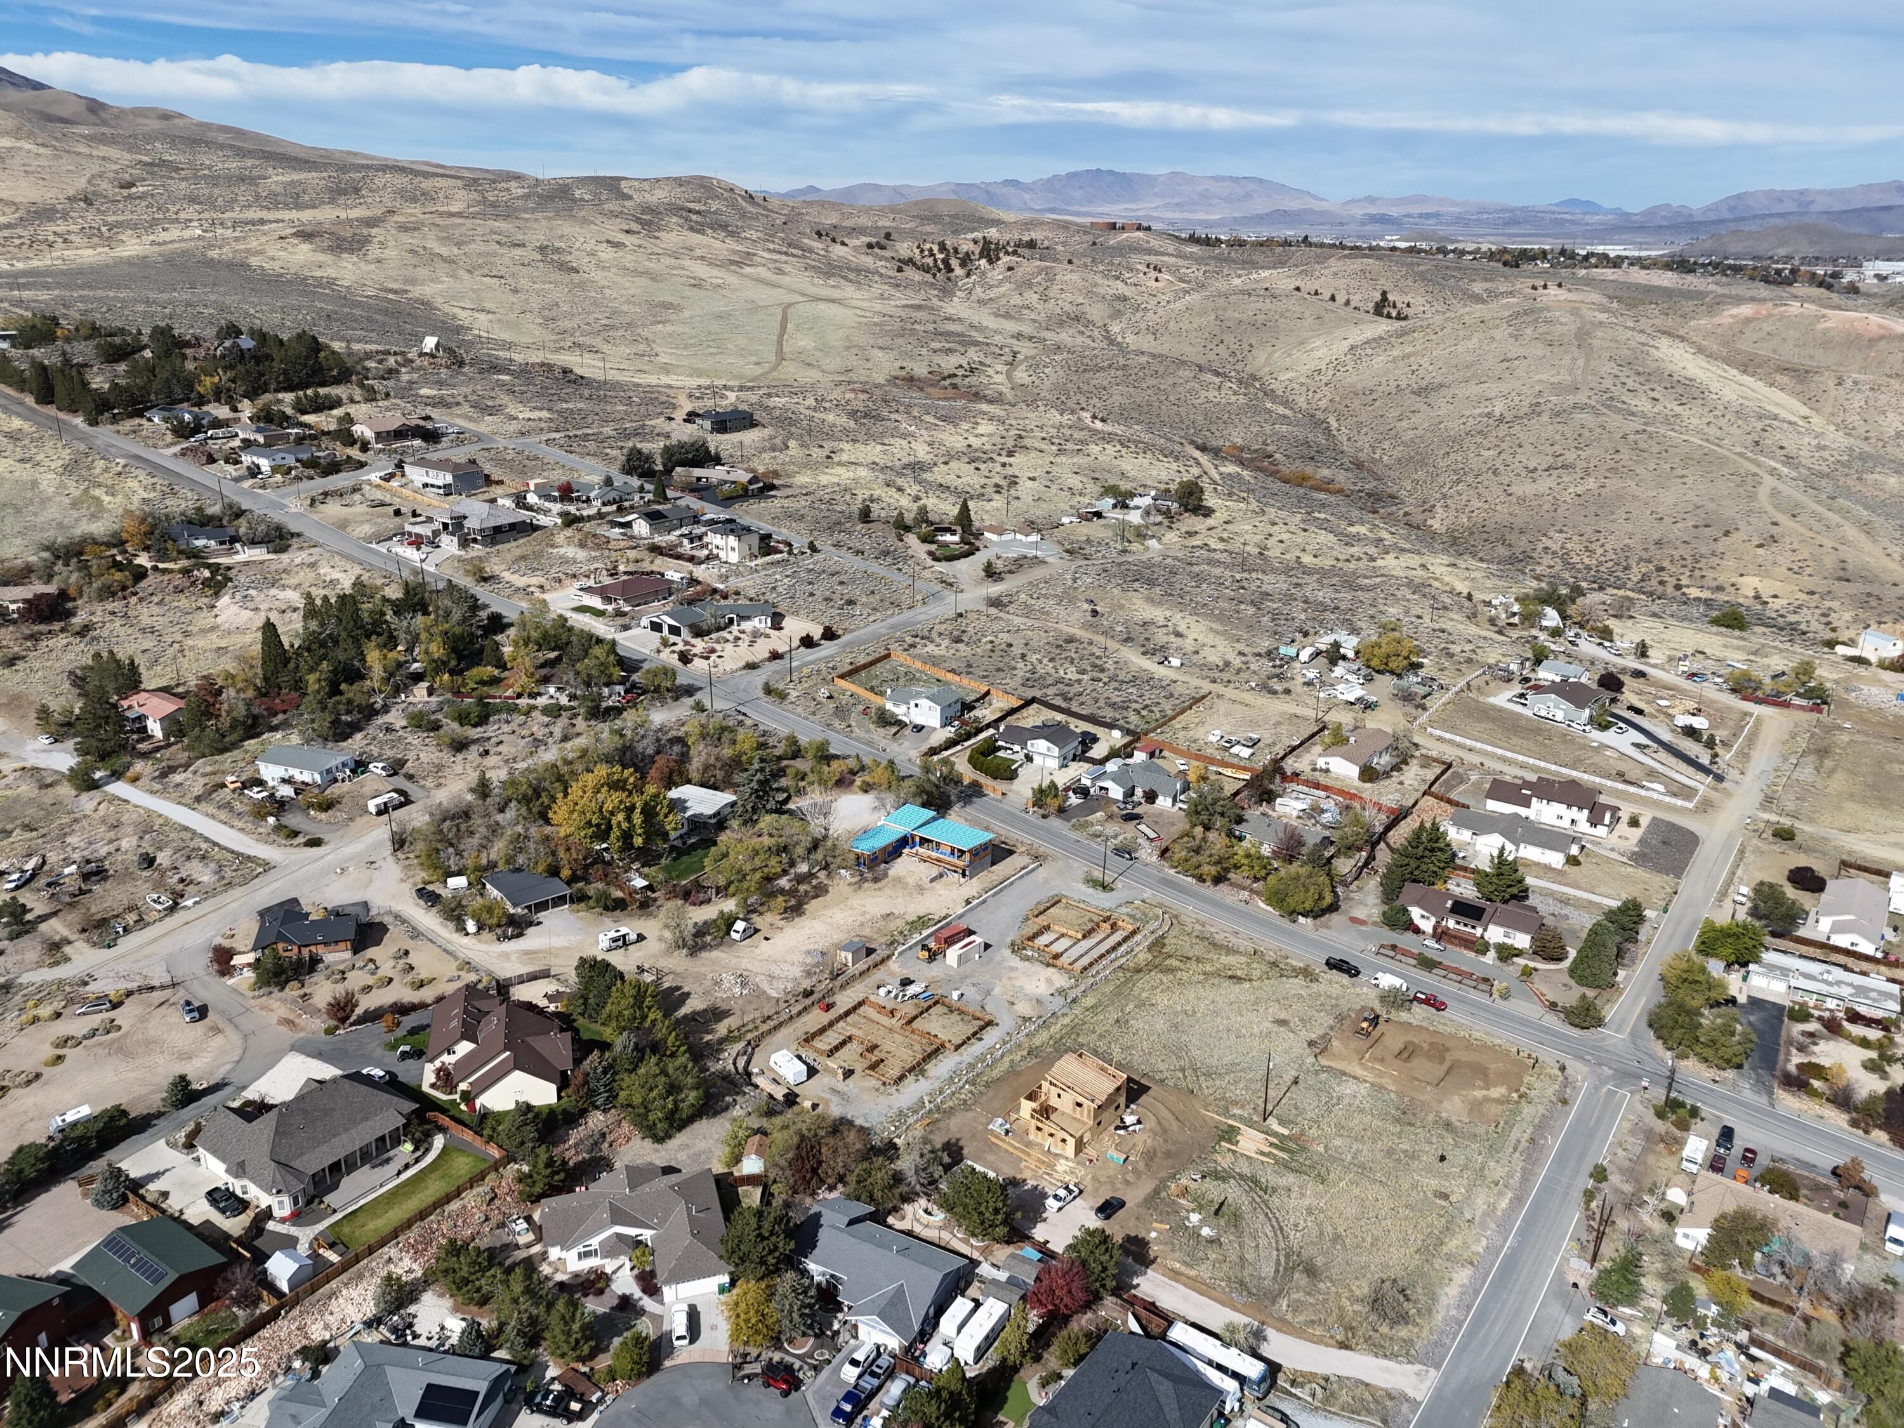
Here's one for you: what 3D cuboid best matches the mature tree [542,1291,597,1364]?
[{"bbox_3d":[-45.253,72.721,156.271,6.500,9.200,6.500,0,21,0],"label":"mature tree"}]

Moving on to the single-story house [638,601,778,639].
[{"bbox_3d":[-62.537,-24.647,337.062,33.330,5.100,17.740,1,21,4],"label":"single-story house"}]

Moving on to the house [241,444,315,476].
[{"bbox_3d":[-210.670,-80.950,414.380,18.520,5.850,17.060,17,27,37],"label":"house"}]

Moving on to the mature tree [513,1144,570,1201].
[{"bbox_3d":[-55.082,61.792,177.764,7.000,7.400,7.000,0,21,0],"label":"mature tree"}]

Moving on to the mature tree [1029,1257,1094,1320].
[{"bbox_3d":[12.120,63.760,146.400,7.200,6.300,7.000,2,21,6],"label":"mature tree"}]

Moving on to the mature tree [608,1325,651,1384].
[{"bbox_3d":[-37.752,74.982,154.399,5.000,7.300,5.000,0,21,0],"label":"mature tree"}]

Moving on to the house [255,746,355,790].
[{"bbox_3d":[-112.700,9.090,230.580,14.200,5.000,8.000,8,23,20],"label":"house"}]

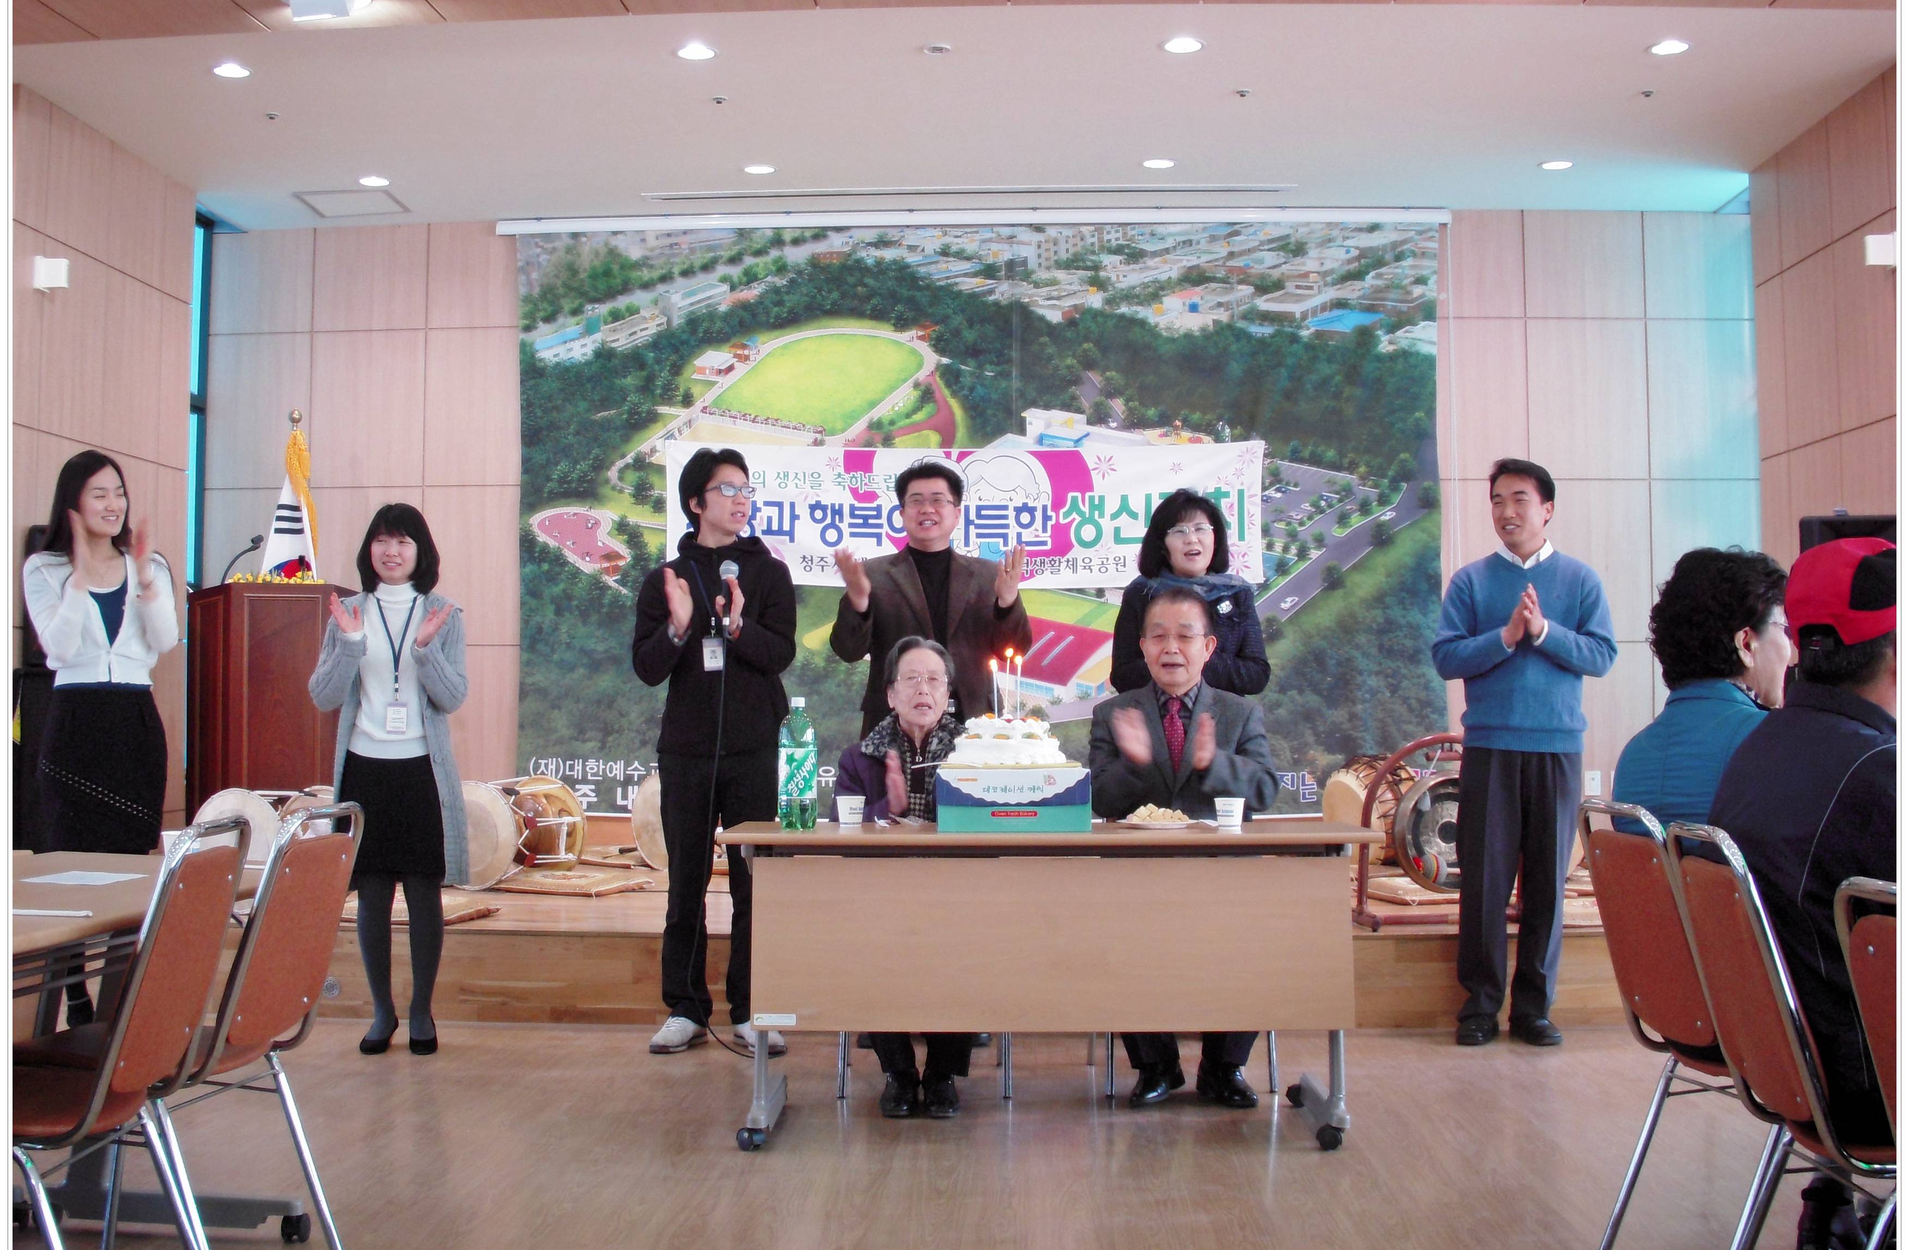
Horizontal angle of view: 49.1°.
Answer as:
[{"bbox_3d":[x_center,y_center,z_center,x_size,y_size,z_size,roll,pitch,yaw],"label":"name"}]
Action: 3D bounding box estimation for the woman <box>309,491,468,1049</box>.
[{"bbox_3d":[-1.650,0.451,6.080,0.465,1.590,0.420,0,-2,-6],"label":"woman"}]

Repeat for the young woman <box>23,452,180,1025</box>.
[{"bbox_3d":[-2.580,0.368,6.310,0.460,1.760,0.370,2,-3,-40],"label":"young woman"}]

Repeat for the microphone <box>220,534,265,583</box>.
[{"bbox_3d":[-2.872,-0.257,8.468,0.200,0.210,0.080,1,-3,-30],"label":"microphone"}]

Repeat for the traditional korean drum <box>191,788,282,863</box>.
[{"bbox_3d":[-2.470,0.813,7.723,0.420,0.420,0.620,-1,-3,21],"label":"traditional korean drum"}]

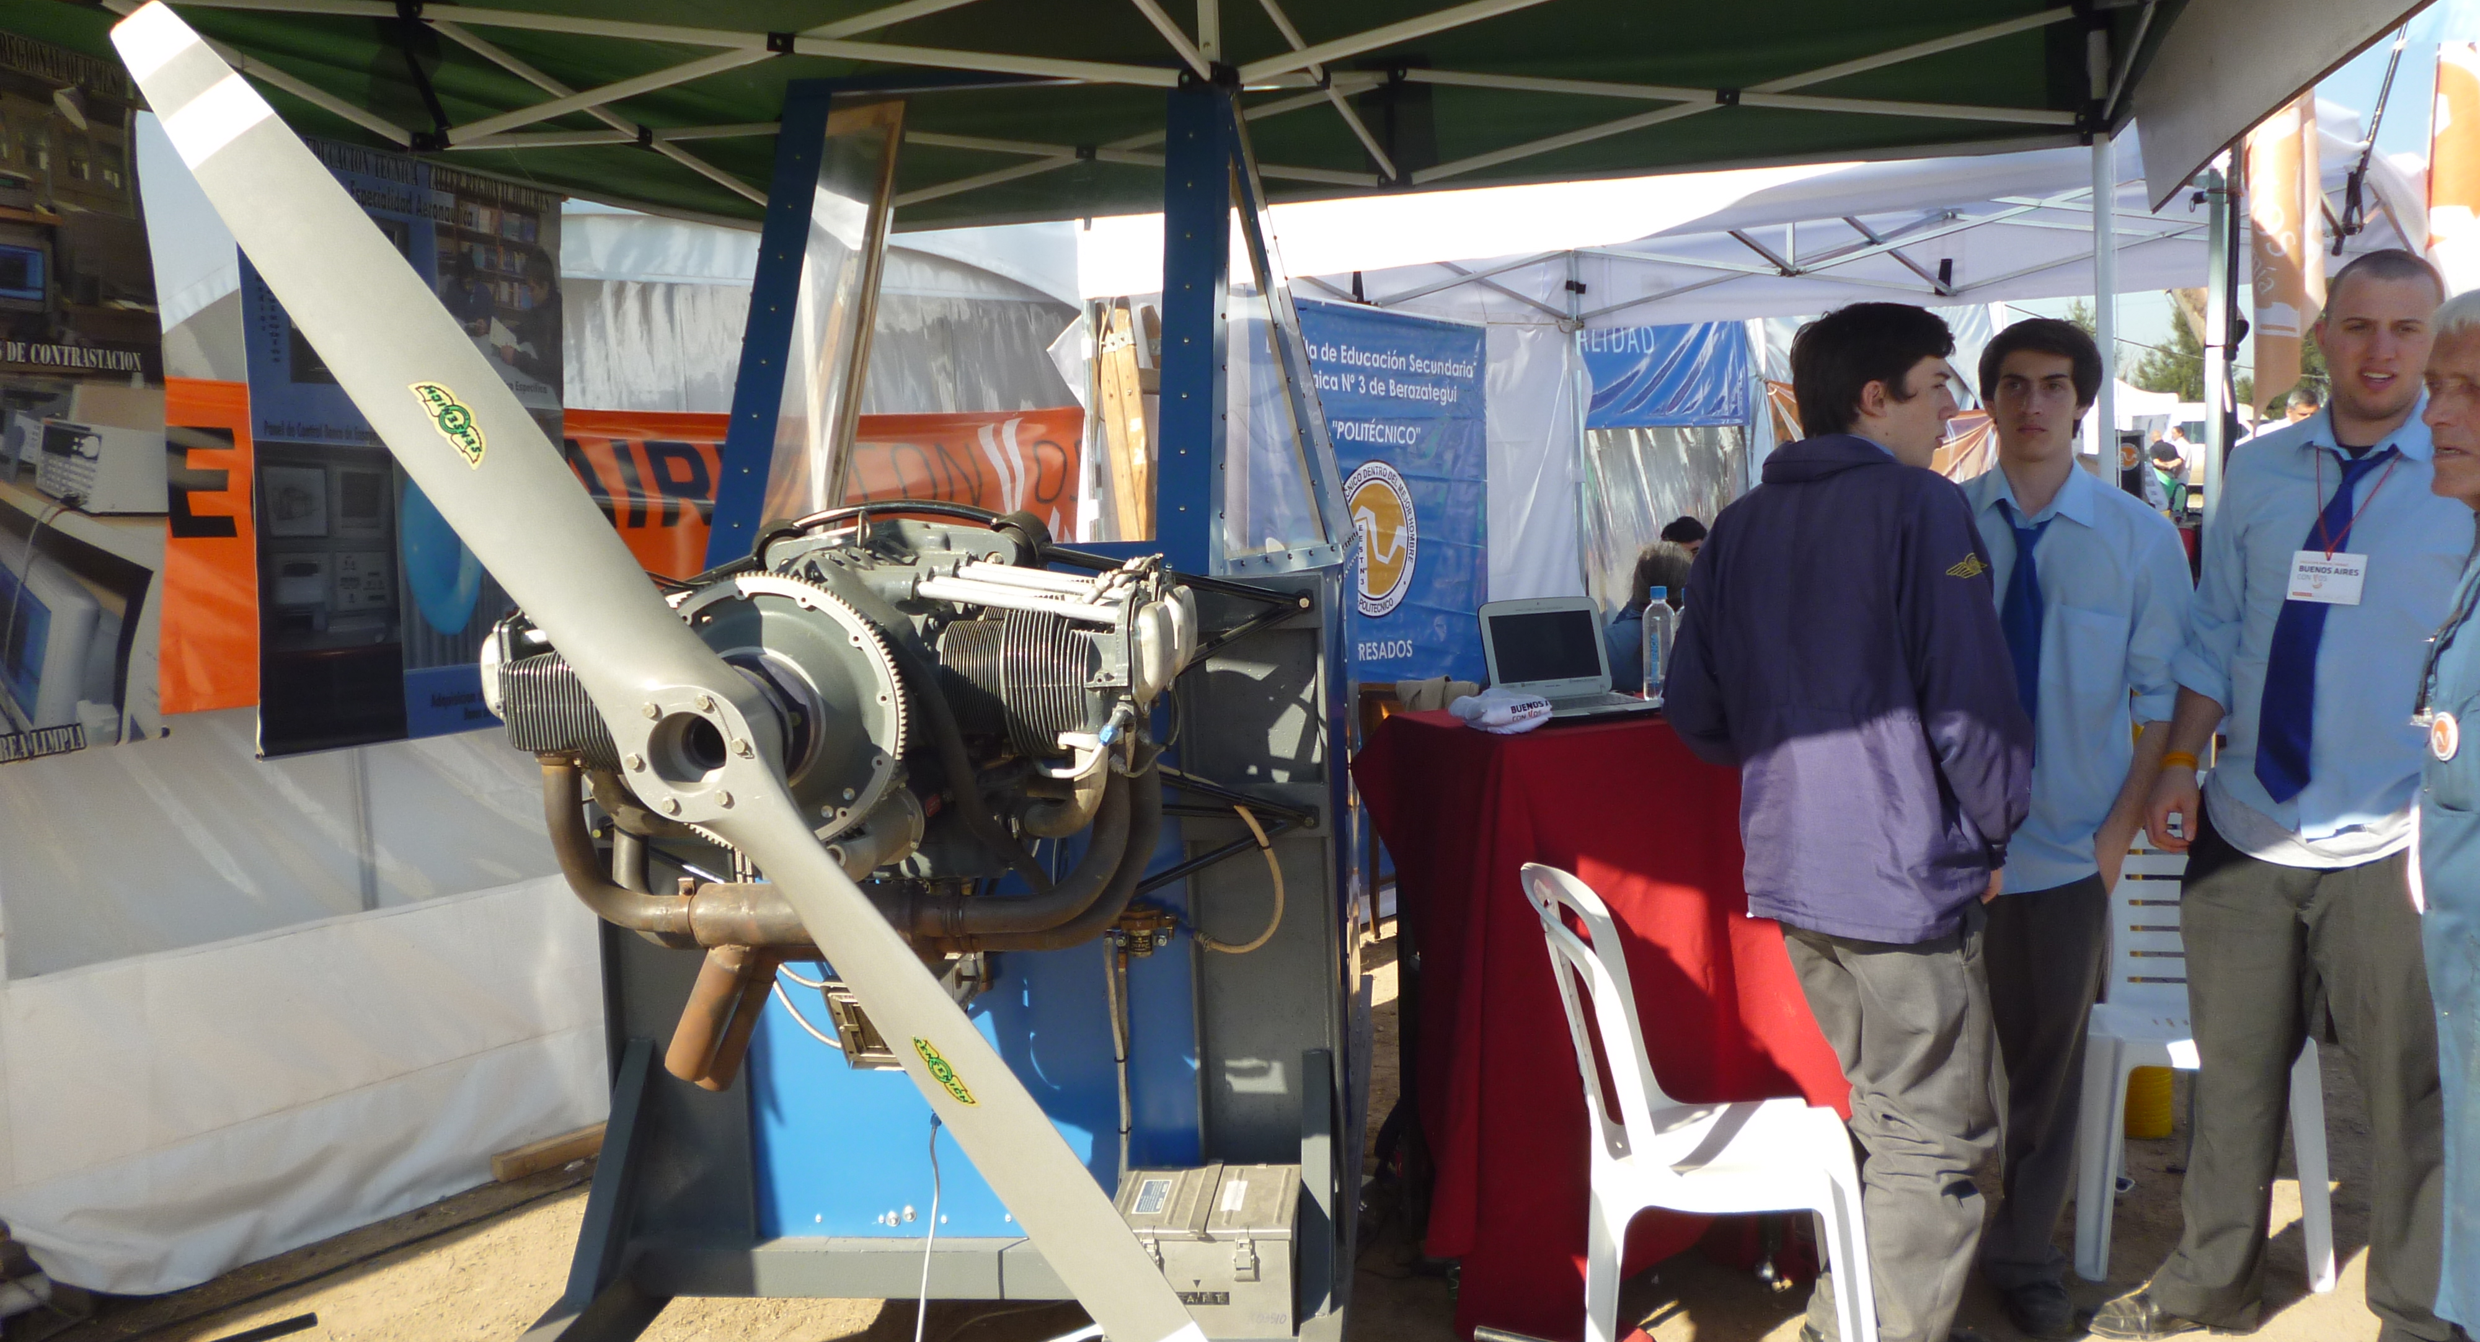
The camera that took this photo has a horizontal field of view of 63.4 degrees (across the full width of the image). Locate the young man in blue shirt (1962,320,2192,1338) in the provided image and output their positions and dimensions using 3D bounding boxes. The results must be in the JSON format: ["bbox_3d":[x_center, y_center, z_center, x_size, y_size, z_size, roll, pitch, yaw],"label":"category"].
[{"bbox_3d":[1.405,0.261,3.454,0.500,1.730,0.330,1,6,25],"label":"young man in blue shirt"}]

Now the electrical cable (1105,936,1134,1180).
[{"bbox_3d":[-0.184,0.585,3.020,0.043,0.365,0.040,-1,5,5],"label":"electrical cable"}]

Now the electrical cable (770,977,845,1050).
[{"bbox_3d":[-0.571,0.452,2.650,0.100,0.100,0.060,-1,5,5],"label":"electrical cable"}]

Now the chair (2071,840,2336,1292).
[{"bbox_3d":[1.794,0.650,3.791,0.450,0.870,0.530,0,6,17],"label":"chair"}]

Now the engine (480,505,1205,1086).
[{"bbox_3d":[-0.473,0.118,2.632,0.830,0.670,0.700,-1,5,5],"label":"engine"}]

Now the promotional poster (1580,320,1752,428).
[{"bbox_3d":[1.688,-1.186,8.000,0.700,0.440,0.030,-1,5,5],"label":"promotional poster"}]

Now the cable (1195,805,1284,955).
[{"bbox_3d":[-0.001,0.306,2.950,0.130,0.215,0.080,-1,5,5],"label":"cable"}]

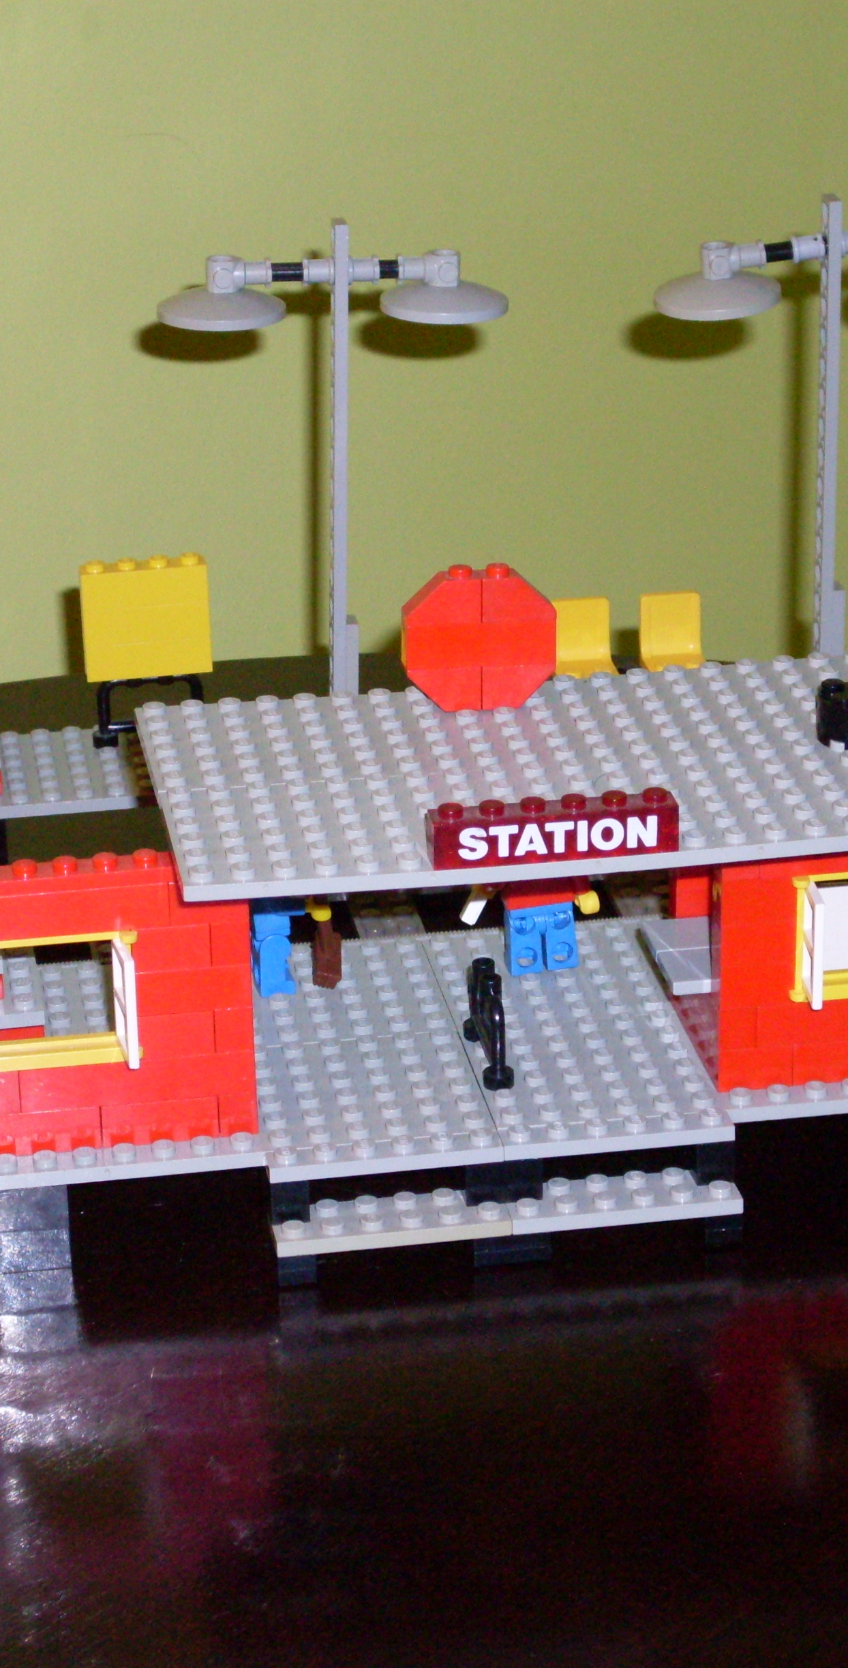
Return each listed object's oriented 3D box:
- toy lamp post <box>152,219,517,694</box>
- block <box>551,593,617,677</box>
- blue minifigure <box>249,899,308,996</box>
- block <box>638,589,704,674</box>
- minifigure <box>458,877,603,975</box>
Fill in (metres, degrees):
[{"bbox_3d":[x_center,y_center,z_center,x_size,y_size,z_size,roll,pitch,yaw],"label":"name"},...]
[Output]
[{"bbox_3d":[-0.021,-0.086,1.141,0.086,0.134,0.032,-5,23,-8],"label":"toy lamp post"},{"bbox_3d":[0.041,-0.049,1.175,0.016,0.020,0.016,-5,23,-8],"label":"block"},{"bbox_3d":[-0.032,0.013,1.004,0.014,0.042,0.024,-5,23,-8],"label":"blue minifigure"},{"bbox_3d":[0.065,-0.050,1.162,0.015,0.019,0.015,-5,24,-9],"label":"block"},{"bbox_3d":[0.024,0.010,1.010,0.027,0.042,0.013,-5,23,-8],"label":"minifigure"}]

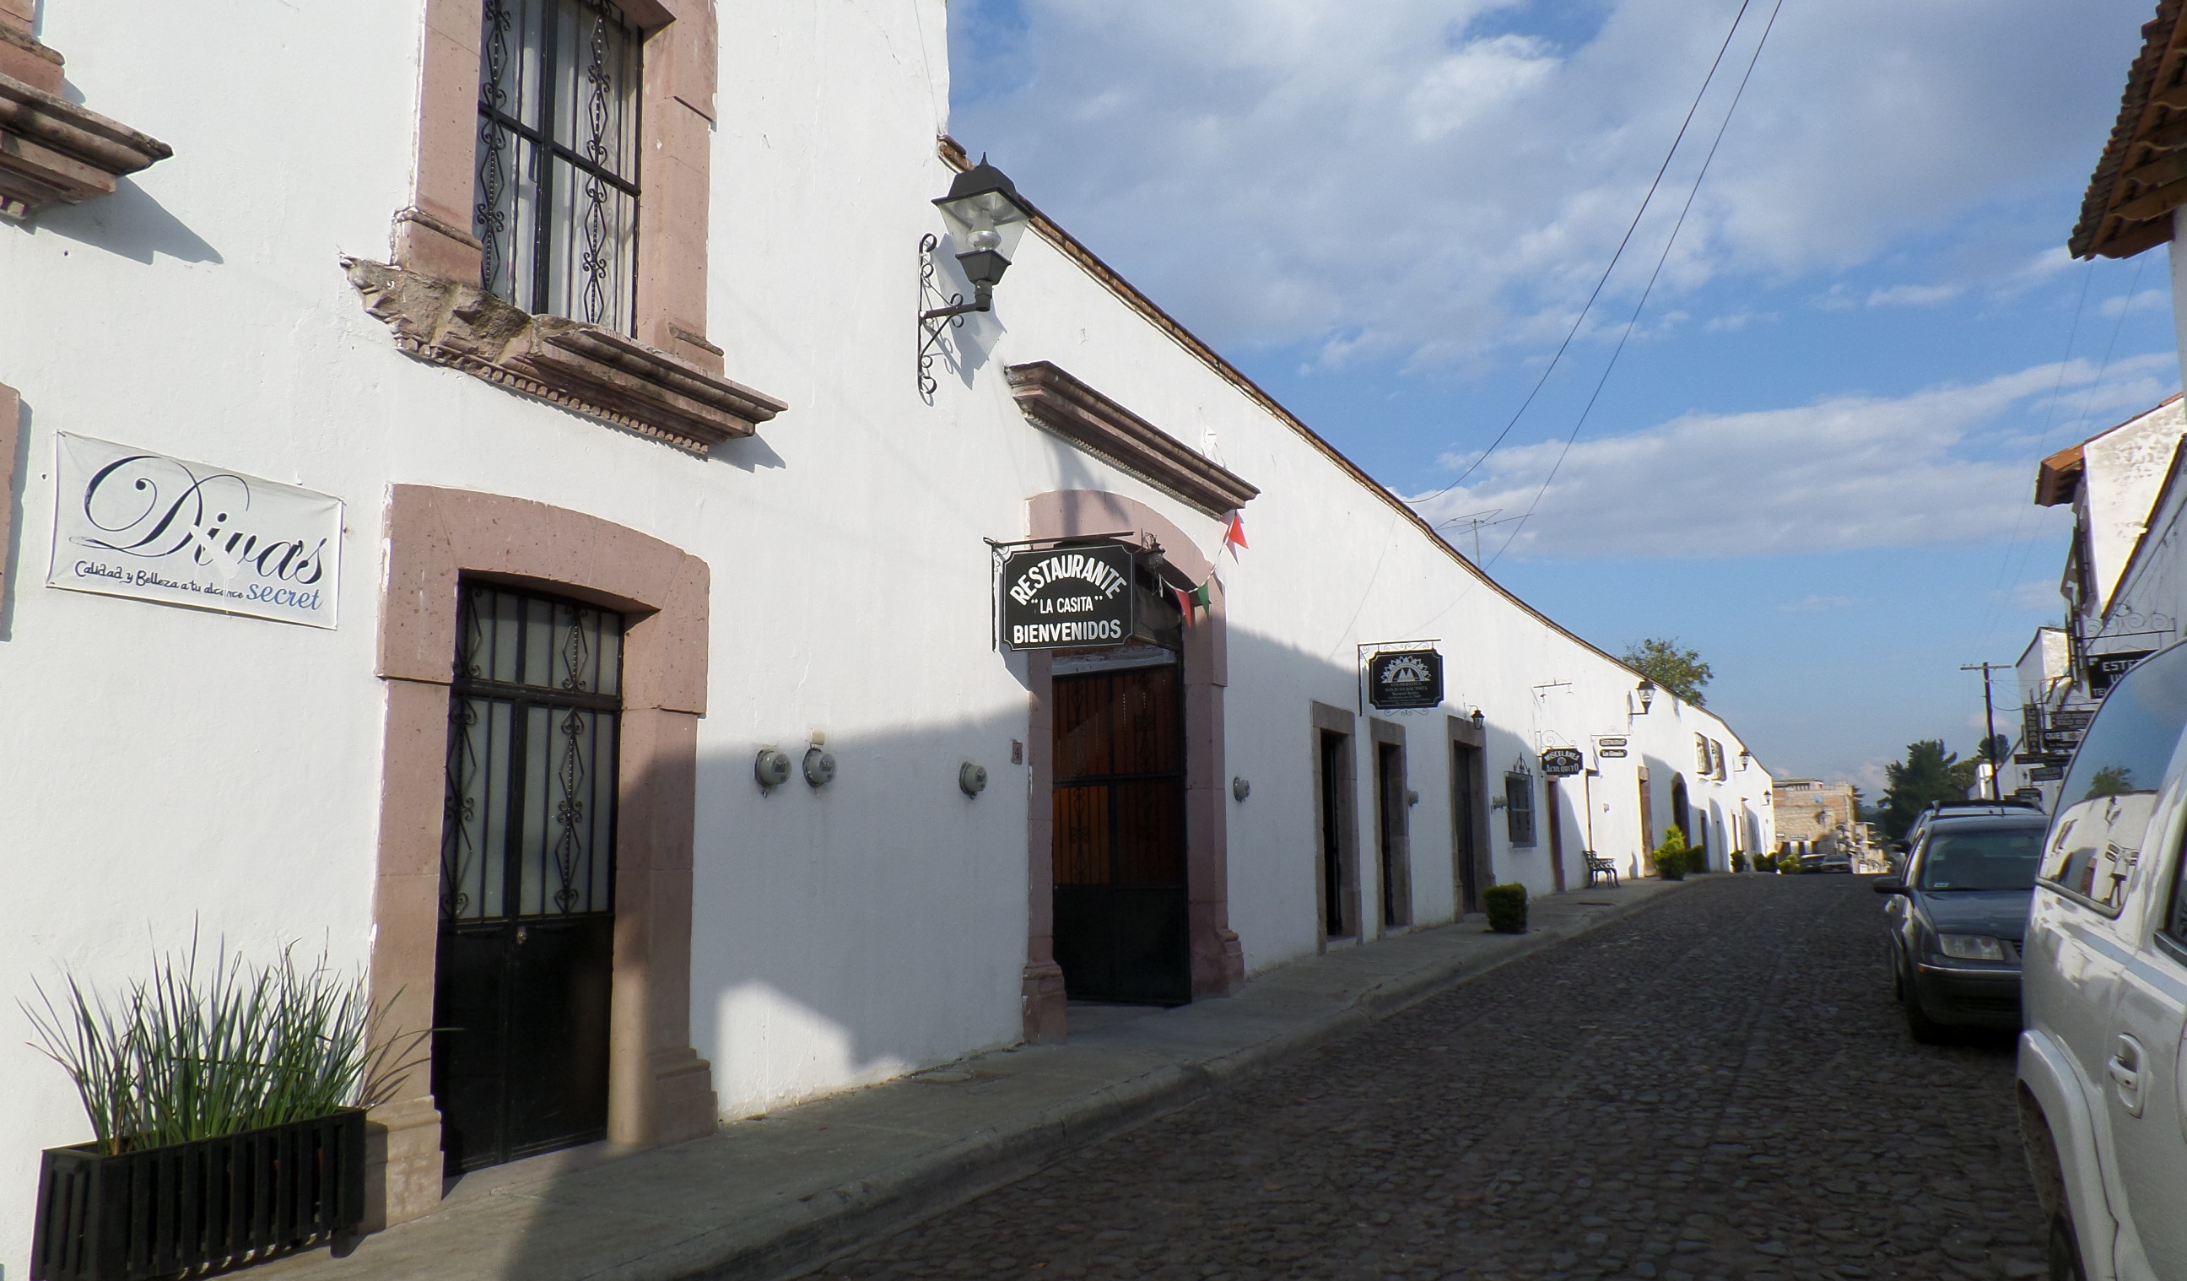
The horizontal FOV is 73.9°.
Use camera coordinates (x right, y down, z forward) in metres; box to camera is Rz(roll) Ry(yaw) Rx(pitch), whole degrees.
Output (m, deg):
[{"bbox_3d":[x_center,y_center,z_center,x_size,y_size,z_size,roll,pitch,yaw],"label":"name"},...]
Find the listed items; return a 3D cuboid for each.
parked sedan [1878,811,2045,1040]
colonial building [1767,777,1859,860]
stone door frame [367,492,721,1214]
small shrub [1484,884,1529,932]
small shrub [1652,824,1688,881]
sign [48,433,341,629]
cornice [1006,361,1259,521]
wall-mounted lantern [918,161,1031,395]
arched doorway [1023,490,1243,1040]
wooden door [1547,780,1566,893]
[{"bbox_3d":[6.780,1.982,10.430,1.760,1.490,4.450,-5,-9,27],"label":"parked sedan"},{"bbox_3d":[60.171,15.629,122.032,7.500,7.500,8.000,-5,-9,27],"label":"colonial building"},{"bbox_3d":[-2.386,0.820,6.364,0.300,2.880,1.930,-5,-9,27],"label":"stone door frame"},{"bbox_3d":[5.457,3.529,19.171,0.600,0.620,0.600,-5,-9,27],"label":"small shrub"},{"bbox_3d":[15.287,5.663,38.602,0.950,1.450,0.950,-5,-9,27],"label":"small shrub"},{"bbox_3d":[-3.079,-0.355,5.073,0.020,0.505,1.005,-5,-9,27],"label":"sign"},{"bbox_3d":[0.493,-1.520,12.035,0.310,0.330,4.270,-5,-9,27],"label":"cornice"},{"bbox_3d":[-0.797,-2.317,9.193,0.700,1.540,0.480,-5,-9,27],"label":"wall-mounted lantern"},{"bbox_3d":[0.246,0.874,11.721,0.450,4.070,3.850,-5,-9,27],"label":"arched doorway"},{"bbox_3d":[8.924,3.771,28.214,0.150,2.300,1.250,-5,-9,27],"label":"wooden door"}]

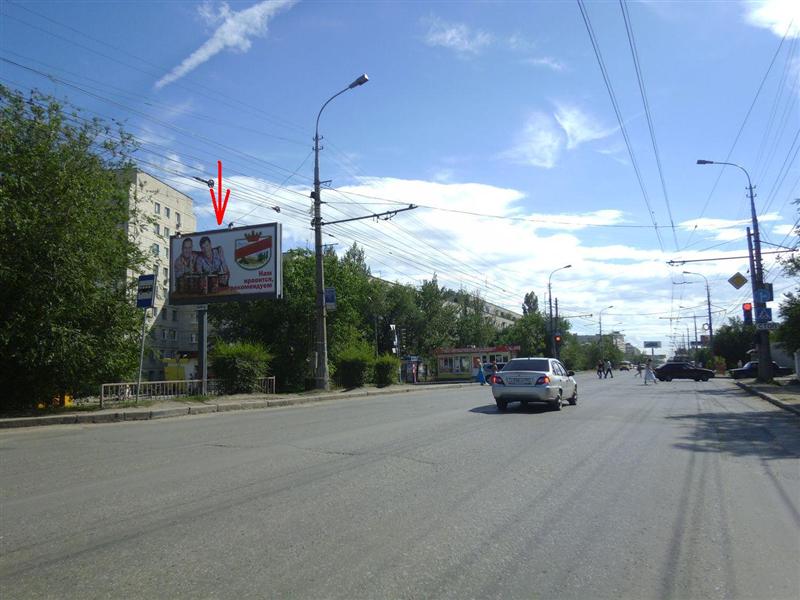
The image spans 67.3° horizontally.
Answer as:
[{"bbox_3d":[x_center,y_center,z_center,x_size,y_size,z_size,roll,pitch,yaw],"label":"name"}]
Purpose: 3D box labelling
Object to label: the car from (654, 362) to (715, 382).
[{"bbox_3d":[20.205,5.104,42.600,4.050,1.400,1.650,-2,-6,11],"label":"car"}]

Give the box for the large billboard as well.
[{"bbox_3d":[-8.050,-1.666,27.800,6.100,3.350,0.500,-3,-7,23],"label":"large billboard"}]

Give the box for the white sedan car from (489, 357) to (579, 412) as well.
[{"bbox_3d":[3.930,2.330,17.000,1.660,1.390,4.480,-4,-7,25],"label":"white sedan car"}]

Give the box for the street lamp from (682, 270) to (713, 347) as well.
[{"bbox_3d":[37.411,2.852,75.137,2.900,12.600,0.450,-4,-7,24],"label":"street lamp"}]

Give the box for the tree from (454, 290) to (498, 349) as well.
[{"bbox_3d":[7.978,3.512,64.479,4.200,9.080,4.200,-4,-7,25],"label":"tree"}]

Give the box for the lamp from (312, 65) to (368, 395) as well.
[{"bbox_3d":[-2.411,-2.727,24.321,2.400,12.700,0.500,-4,-7,24],"label":"lamp"}]

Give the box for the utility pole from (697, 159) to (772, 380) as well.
[{"bbox_3d":[18.300,-1.704,33.122,2.950,12.500,0.500,-4,-7,24],"label":"utility pole"}]

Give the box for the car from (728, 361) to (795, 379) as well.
[{"bbox_3d":[27.974,5.440,46.500,4.400,1.430,1.700,-3,-6,18],"label":"car"}]

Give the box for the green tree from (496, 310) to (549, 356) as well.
[{"bbox_3d":[14.218,4.956,70.395,5.400,7.490,5.400,-4,-7,25],"label":"green tree"}]

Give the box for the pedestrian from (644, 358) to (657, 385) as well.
[{"bbox_3d":[15.508,4.439,37.200,0.620,1.600,0.520,-3,-7,22],"label":"pedestrian"}]

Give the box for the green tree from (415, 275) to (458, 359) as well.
[{"bbox_3d":[3.215,2.327,54.489,3.900,9.270,3.900,-1,-6,0],"label":"green tree"}]

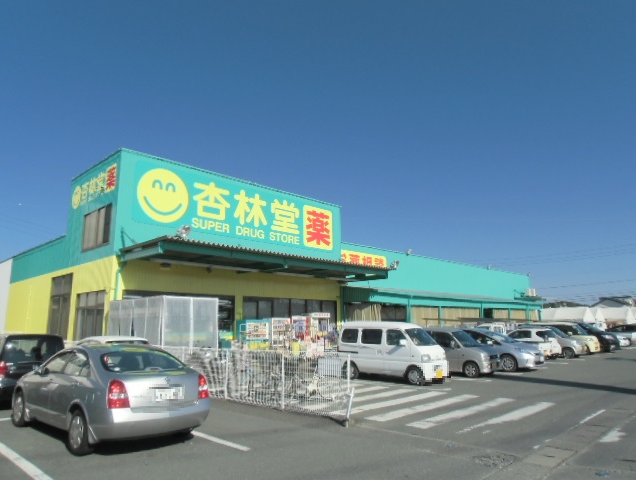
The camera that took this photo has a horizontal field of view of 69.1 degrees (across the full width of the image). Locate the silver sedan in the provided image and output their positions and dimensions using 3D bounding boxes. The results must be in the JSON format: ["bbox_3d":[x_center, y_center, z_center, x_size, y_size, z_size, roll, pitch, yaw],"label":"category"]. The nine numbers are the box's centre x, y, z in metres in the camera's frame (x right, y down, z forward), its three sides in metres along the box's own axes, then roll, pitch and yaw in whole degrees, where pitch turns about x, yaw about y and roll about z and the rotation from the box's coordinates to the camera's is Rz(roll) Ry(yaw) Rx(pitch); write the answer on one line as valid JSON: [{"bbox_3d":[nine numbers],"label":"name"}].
[{"bbox_3d":[-3.623,2.437,7.778,4.550,1.460,1.750,-10,-15,42],"label":"silver sedan"}]

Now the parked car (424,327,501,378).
[{"bbox_3d":[4.542,3.766,15.923,3.395,1.630,1.475,-11,-15,43],"label":"parked car"}]

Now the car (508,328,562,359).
[{"bbox_3d":[9.739,4.806,21.413,2.950,1.470,1.475,-11,-15,43],"label":"car"}]

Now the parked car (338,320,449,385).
[{"bbox_3d":[2.329,3.428,14.501,1.475,1.830,3.395,10,-15,-44],"label":"parked car"}]

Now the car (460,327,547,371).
[{"bbox_3d":[6.346,4.188,17.924,4.460,1.490,1.745,-11,-15,43],"label":"car"}]

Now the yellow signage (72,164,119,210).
[{"bbox_3d":[-9.676,-2.179,19.777,4.976,1.239,0.150,-11,-15,43],"label":"yellow signage"}]

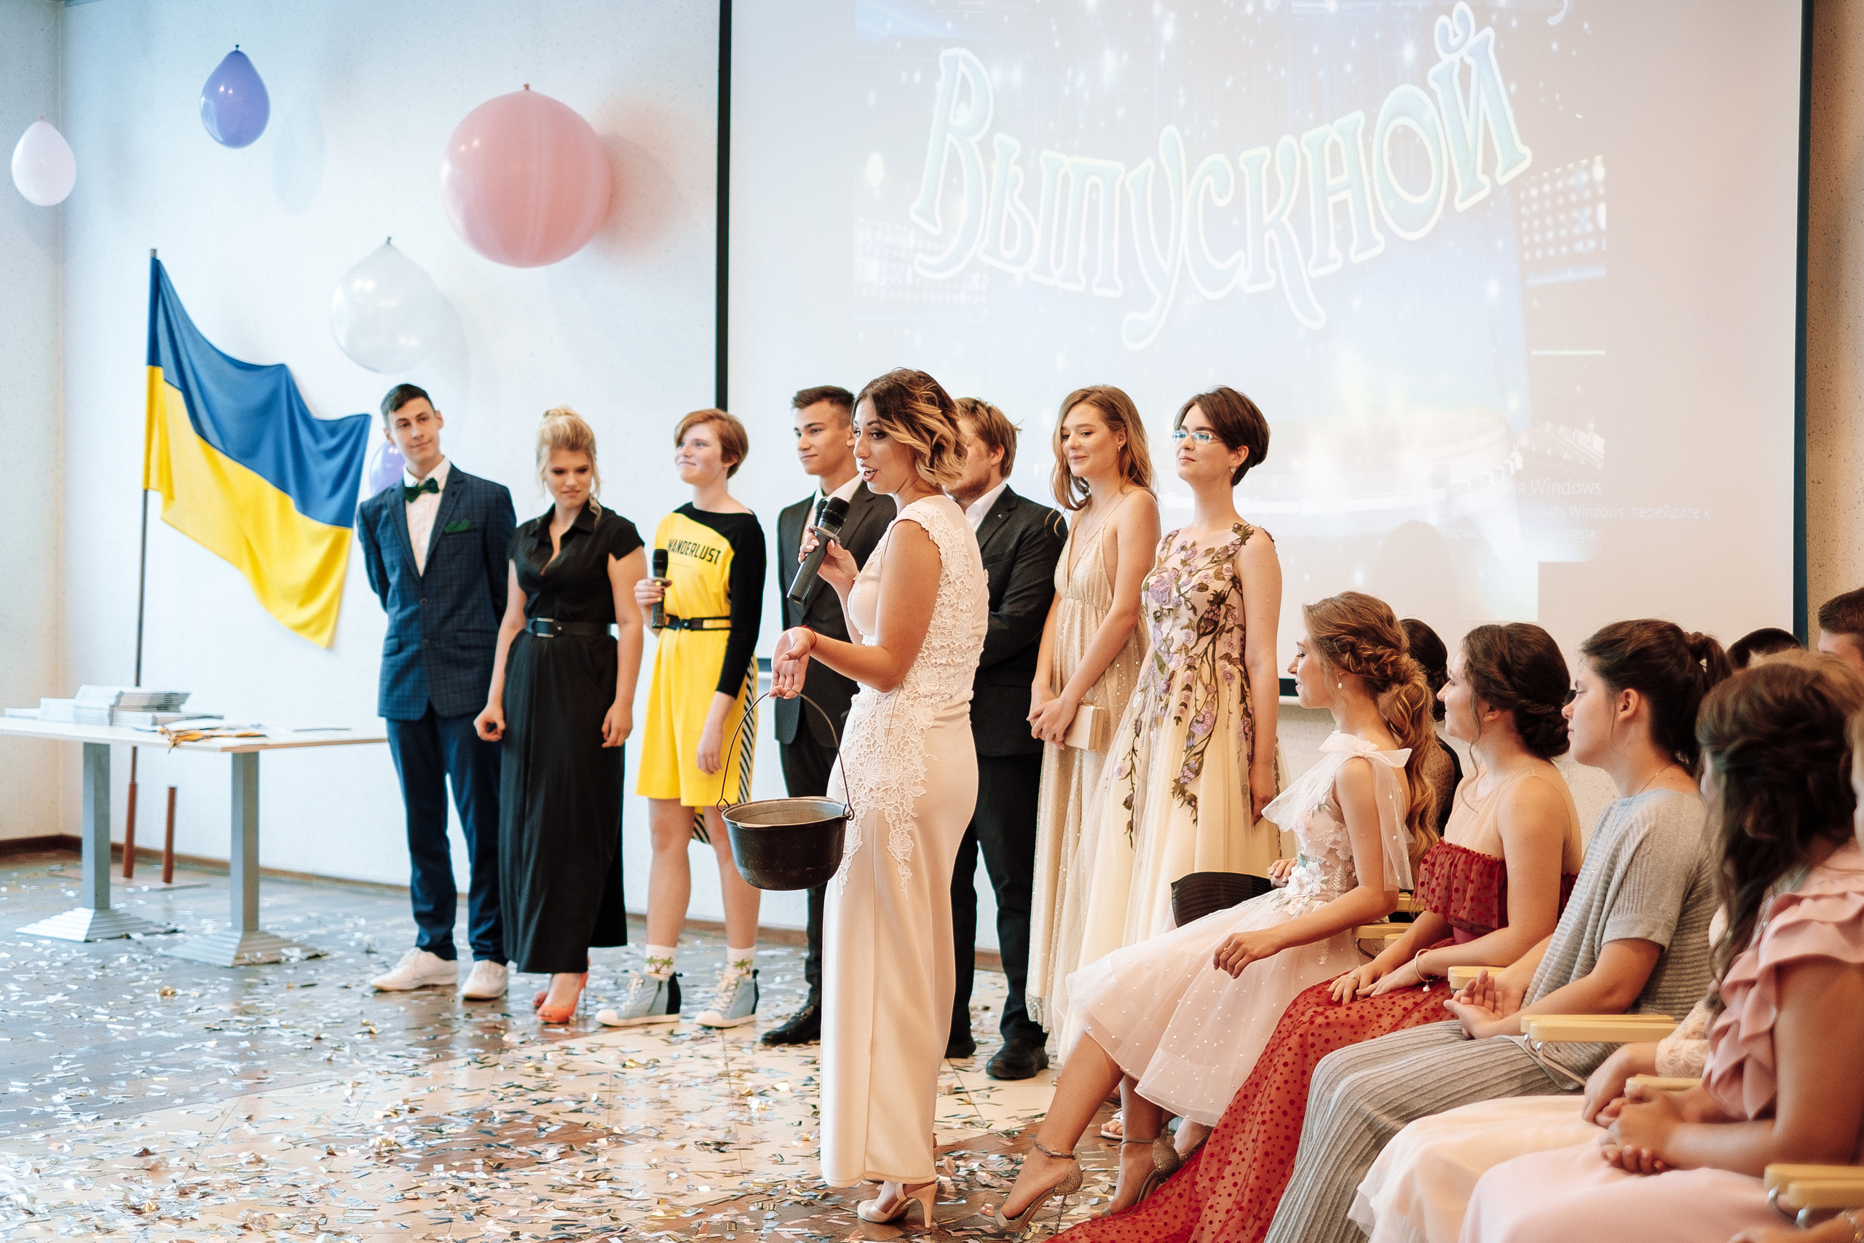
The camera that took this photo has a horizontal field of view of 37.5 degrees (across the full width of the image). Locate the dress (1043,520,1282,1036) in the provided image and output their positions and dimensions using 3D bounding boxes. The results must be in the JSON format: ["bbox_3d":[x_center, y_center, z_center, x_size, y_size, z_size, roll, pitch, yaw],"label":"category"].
[{"bbox_3d":[0.650,0.439,6.599,0.570,1.370,0.610,-1,2,-38],"label":"dress"}]

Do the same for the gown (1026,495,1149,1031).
[{"bbox_3d":[0.421,0.366,6.935,0.400,1.400,0.430,-1,2,-35],"label":"gown"}]

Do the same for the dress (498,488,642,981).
[{"bbox_3d":[-1.063,0.346,8.101,0.440,1.390,0.350,1,2,20],"label":"dress"}]

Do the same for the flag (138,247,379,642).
[{"bbox_3d":[-2.650,-0.664,10.750,0.900,1.530,0.250,1,2,12],"label":"flag"}]

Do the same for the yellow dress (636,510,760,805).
[{"bbox_3d":[-0.658,0.120,7.921,0.430,0.920,0.310,2,2,40],"label":"yellow dress"}]

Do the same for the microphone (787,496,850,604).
[{"bbox_3d":[-0.231,-0.147,5.650,0.050,0.245,0.050,26,-11,0],"label":"microphone"}]

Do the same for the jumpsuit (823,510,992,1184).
[{"bbox_3d":[-0.056,0.451,5.613,0.350,1.410,0.400,1,2,3],"label":"jumpsuit"}]

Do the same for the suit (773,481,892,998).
[{"bbox_3d":[-0.249,0.348,7.763,0.480,1.480,0.310,2,2,38],"label":"suit"}]

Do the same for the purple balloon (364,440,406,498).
[{"bbox_3d":[-1.973,-0.576,10.200,0.235,0.310,0.235,2,2,30],"label":"purple balloon"}]

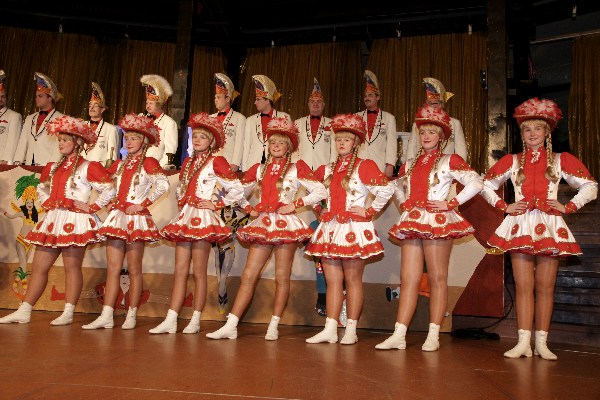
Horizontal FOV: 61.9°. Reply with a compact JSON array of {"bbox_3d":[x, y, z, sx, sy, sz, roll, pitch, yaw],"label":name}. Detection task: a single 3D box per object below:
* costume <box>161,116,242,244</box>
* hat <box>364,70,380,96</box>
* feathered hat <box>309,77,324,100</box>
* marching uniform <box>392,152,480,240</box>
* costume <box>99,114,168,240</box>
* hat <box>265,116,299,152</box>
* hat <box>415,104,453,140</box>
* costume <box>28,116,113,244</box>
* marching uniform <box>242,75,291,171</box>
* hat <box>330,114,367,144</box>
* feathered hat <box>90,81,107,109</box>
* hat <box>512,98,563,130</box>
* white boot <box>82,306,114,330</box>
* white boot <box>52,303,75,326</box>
[{"bbox_3d":[-0.760,-0.179,3.900,0.640,1.000,0.480,0,0,25],"label":"costume"},{"bbox_3d":[0.781,-1.248,5.373,0.172,0.268,0.232,-3,-10,33],"label":"hat"},{"bbox_3d":[0.156,-1.048,4.720,0.160,0.230,0.260,0,-3,6],"label":"feathered hat"},{"bbox_3d":[0.950,-0.035,3.530,0.660,0.620,0.460,0,0,34],"label":"marching uniform"},{"bbox_3d":[-1.349,-0.178,4.050,0.620,1.020,0.480,0,0,24],"label":"costume"},{"bbox_3d":[-0.138,-0.487,3.720,0.260,0.210,0.290,0,-13,22],"label":"hat"},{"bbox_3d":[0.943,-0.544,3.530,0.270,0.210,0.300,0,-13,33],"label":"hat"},{"bbox_3d":[-1.804,-0.122,3.990,0.646,1.020,0.444,1,-9,12],"label":"costume"},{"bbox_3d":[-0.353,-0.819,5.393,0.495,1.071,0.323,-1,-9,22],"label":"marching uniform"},{"bbox_3d":[0.364,-0.514,3.697,0.263,0.192,0.313,-1,-9,20],"label":"hat"},{"bbox_3d":[-2.060,-1.066,5.100,0.170,0.250,0.270,0,-5,3],"label":"feathered hat"},{"bbox_3d":[1.629,-0.583,3.424,0.293,0.192,0.323,-3,-10,32],"label":"hat"},{"bbox_3d":[-1.514,0.890,3.757,0.237,0.172,0.091,6,-9,-23],"label":"white boot"},{"bbox_3d":[-1.853,0.892,3.909,0.091,0.172,0.237,-3,-10,31],"label":"white boot"}]

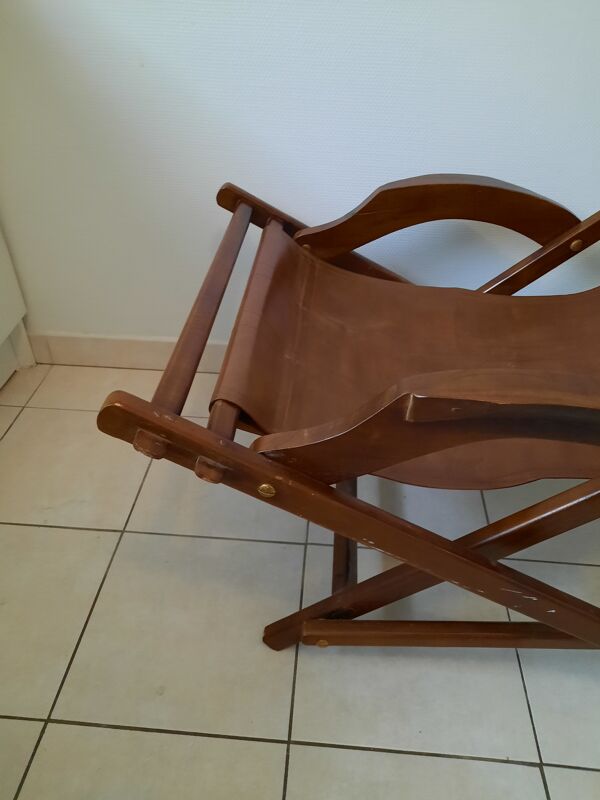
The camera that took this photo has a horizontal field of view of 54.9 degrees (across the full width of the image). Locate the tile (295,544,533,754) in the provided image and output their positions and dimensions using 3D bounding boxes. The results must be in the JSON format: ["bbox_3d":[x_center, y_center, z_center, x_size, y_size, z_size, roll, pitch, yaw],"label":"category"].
[{"bbox_3d":[0.156,0.353,0.851,0.312,0.009,0.310,3,38,3],"label":"tile"}]

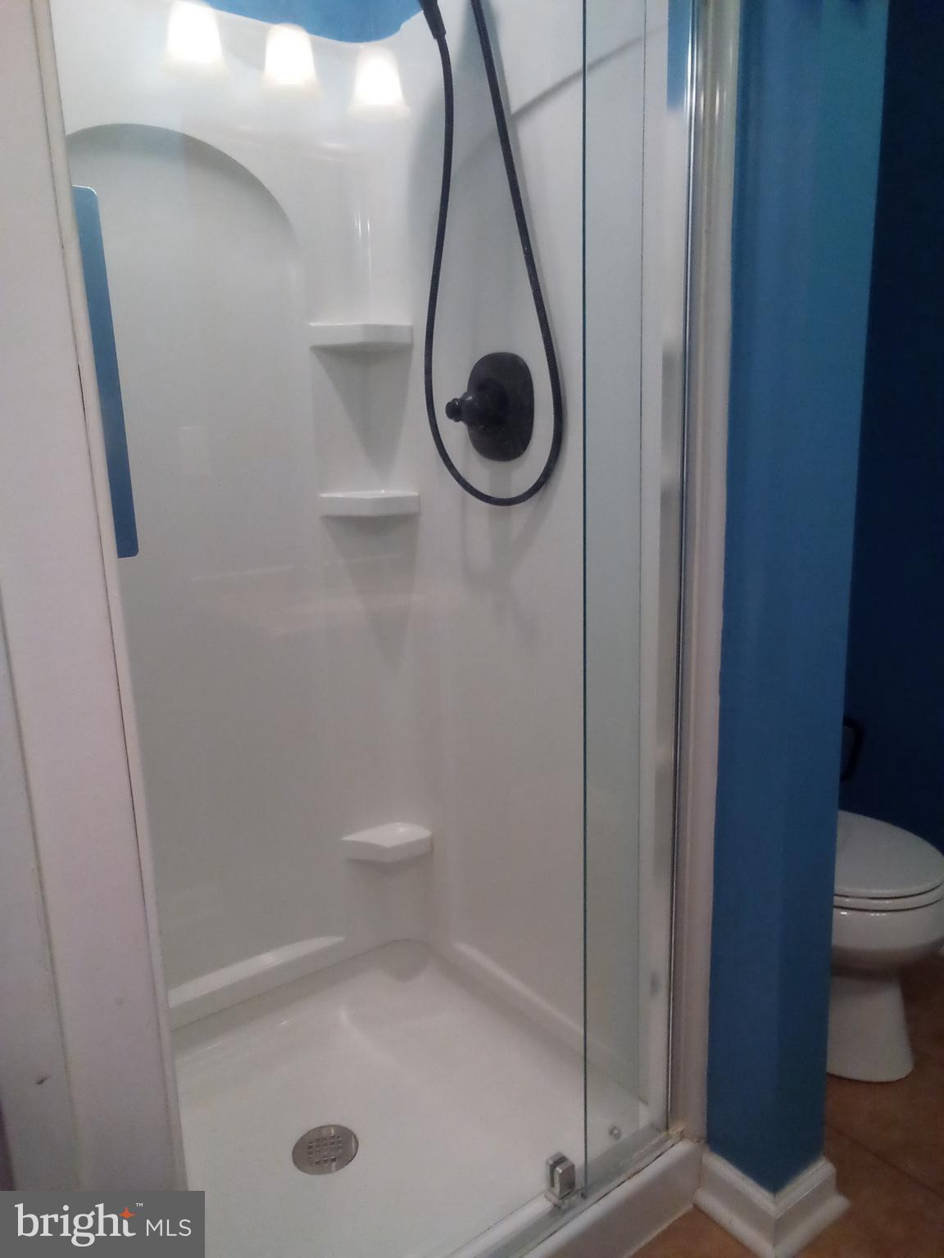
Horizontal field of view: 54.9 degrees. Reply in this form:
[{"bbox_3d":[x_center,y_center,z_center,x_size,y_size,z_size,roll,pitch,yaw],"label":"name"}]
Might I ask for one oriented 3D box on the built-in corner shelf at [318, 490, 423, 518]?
[{"bbox_3d":[-0.200,-0.247,1.797,0.195,0.042,0.121,-1,12,3],"label":"built-in corner shelf"}]

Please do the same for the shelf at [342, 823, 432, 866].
[{"bbox_3d":[-0.182,0.463,1.959,0.189,0.043,0.121,-1,12,3],"label":"shelf"}]

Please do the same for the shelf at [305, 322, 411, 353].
[{"bbox_3d":[-0.207,-0.558,1.728,0.194,0.043,0.121,-1,12,3],"label":"shelf"}]

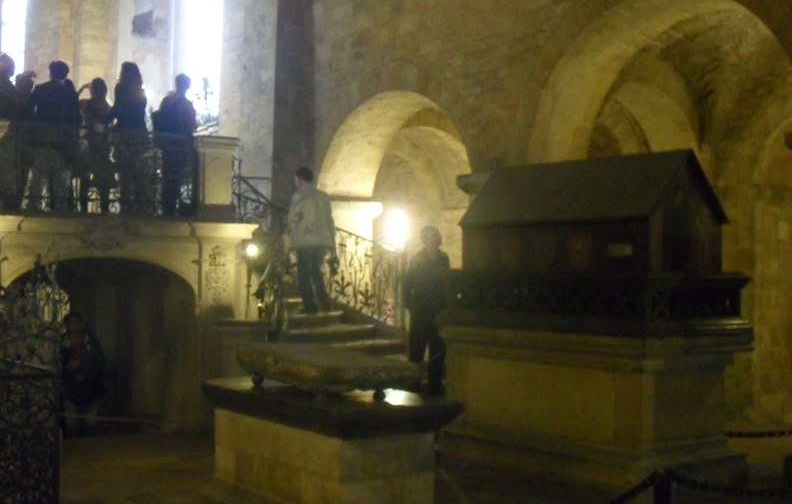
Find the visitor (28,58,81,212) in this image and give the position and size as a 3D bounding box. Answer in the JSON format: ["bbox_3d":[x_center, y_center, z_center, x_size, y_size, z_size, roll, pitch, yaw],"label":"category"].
[{"bbox_3d":[-3.772,-1.272,12.600,0.560,1.696,0.360,0,-1,-25],"label":"visitor"}]

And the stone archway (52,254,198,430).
[{"bbox_3d":[-3.265,1.004,12.522,2.055,1.875,0.800,1,-1,-36],"label":"stone archway"}]

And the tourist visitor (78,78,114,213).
[{"bbox_3d":[-3.351,-1.180,12.800,0.420,1.544,0.360,0,-1,-30],"label":"tourist visitor"}]

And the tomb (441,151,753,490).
[{"bbox_3d":[1.731,0.572,10.433,1.227,2.770,2.731,1,-1,-36],"label":"tomb"}]

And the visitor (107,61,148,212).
[{"bbox_3d":[-3.028,-1.291,12.900,0.470,1.714,0.340,0,-1,-25],"label":"visitor"}]

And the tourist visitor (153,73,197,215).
[{"bbox_3d":[-2.575,-1.238,13.300,0.500,1.674,0.380,0,-1,-30],"label":"tourist visitor"}]

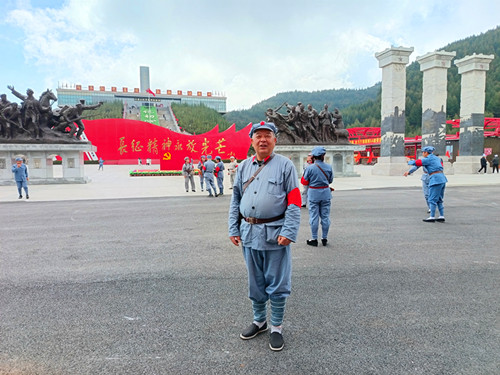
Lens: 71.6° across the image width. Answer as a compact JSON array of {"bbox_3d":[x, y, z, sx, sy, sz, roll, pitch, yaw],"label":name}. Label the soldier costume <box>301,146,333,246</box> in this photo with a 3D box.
[{"bbox_3d":[1.171,0.137,5.974,0.510,1.661,0.370,-1,4,-10],"label":"soldier costume"}]

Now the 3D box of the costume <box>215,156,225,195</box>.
[{"bbox_3d":[-1.303,-0.438,14.895,0.420,1.483,0.450,2,5,30],"label":"costume"}]

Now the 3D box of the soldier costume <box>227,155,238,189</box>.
[{"bbox_3d":[-0.914,-0.741,17.842,0.560,1.672,0.400,0,4,12],"label":"soldier costume"}]

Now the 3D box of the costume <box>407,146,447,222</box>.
[{"bbox_3d":[4.026,-0.083,7.930,0.850,1.695,0.520,1,5,25],"label":"costume"}]

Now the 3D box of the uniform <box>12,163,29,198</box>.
[{"bbox_3d":[-9.496,-0.310,14.404,0.540,1.371,0.400,-3,4,-28],"label":"uniform"}]

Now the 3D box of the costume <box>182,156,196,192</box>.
[{"bbox_3d":[-2.921,-0.630,16.620,0.600,1.678,0.420,-2,4,-14],"label":"costume"}]

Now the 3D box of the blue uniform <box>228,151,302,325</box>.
[{"bbox_3d":[0.134,0.414,2.825,0.550,1.391,0.370,1,4,18],"label":"blue uniform"}]

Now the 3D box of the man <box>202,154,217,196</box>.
[{"bbox_3d":[-1.624,-0.458,14.401,0.560,1.736,0.450,-2,4,-12],"label":"man"}]

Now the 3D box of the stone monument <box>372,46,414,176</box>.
[{"bbox_3d":[12.627,-6.423,30.385,2.350,10.713,2.350,-2,4,-15],"label":"stone monument"}]

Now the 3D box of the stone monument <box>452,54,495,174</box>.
[{"bbox_3d":[20.687,-6.668,32.130,2.150,10.768,2.150,-2,4,-16],"label":"stone monument"}]

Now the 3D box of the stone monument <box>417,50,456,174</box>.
[{"bbox_3d":[16.976,-6.558,31.701,2.350,10.736,2.350,-2,4,-15],"label":"stone monument"}]

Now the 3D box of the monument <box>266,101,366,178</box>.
[{"bbox_3d":[5.375,-3.961,28.959,8.100,6.218,2.700,-2,4,-15],"label":"monument"}]

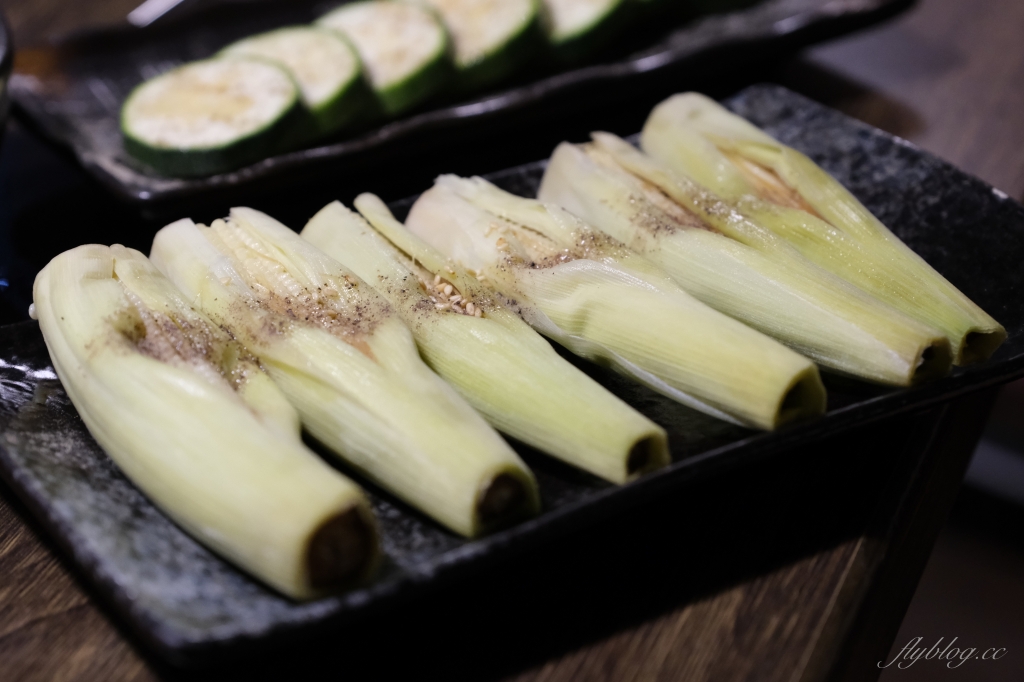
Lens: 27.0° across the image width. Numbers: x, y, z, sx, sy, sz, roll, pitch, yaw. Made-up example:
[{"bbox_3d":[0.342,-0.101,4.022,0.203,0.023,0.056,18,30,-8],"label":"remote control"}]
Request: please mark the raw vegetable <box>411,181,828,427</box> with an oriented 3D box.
[{"bbox_3d":[0.024,-0.014,0.578,0.132,0.030,0.040,26,46,35],"label":"raw vegetable"}]

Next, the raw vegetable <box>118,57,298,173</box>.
[{"bbox_3d":[-0.098,-0.074,0.698,0.058,0.011,0.058,-7,37,0],"label":"raw vegetable"}]

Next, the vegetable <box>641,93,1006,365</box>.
[{"bbox_3d":[0.085,-0.036,0.602,0.037,0.029,0.135,-24,41,-24],"label":"vegetable"}]

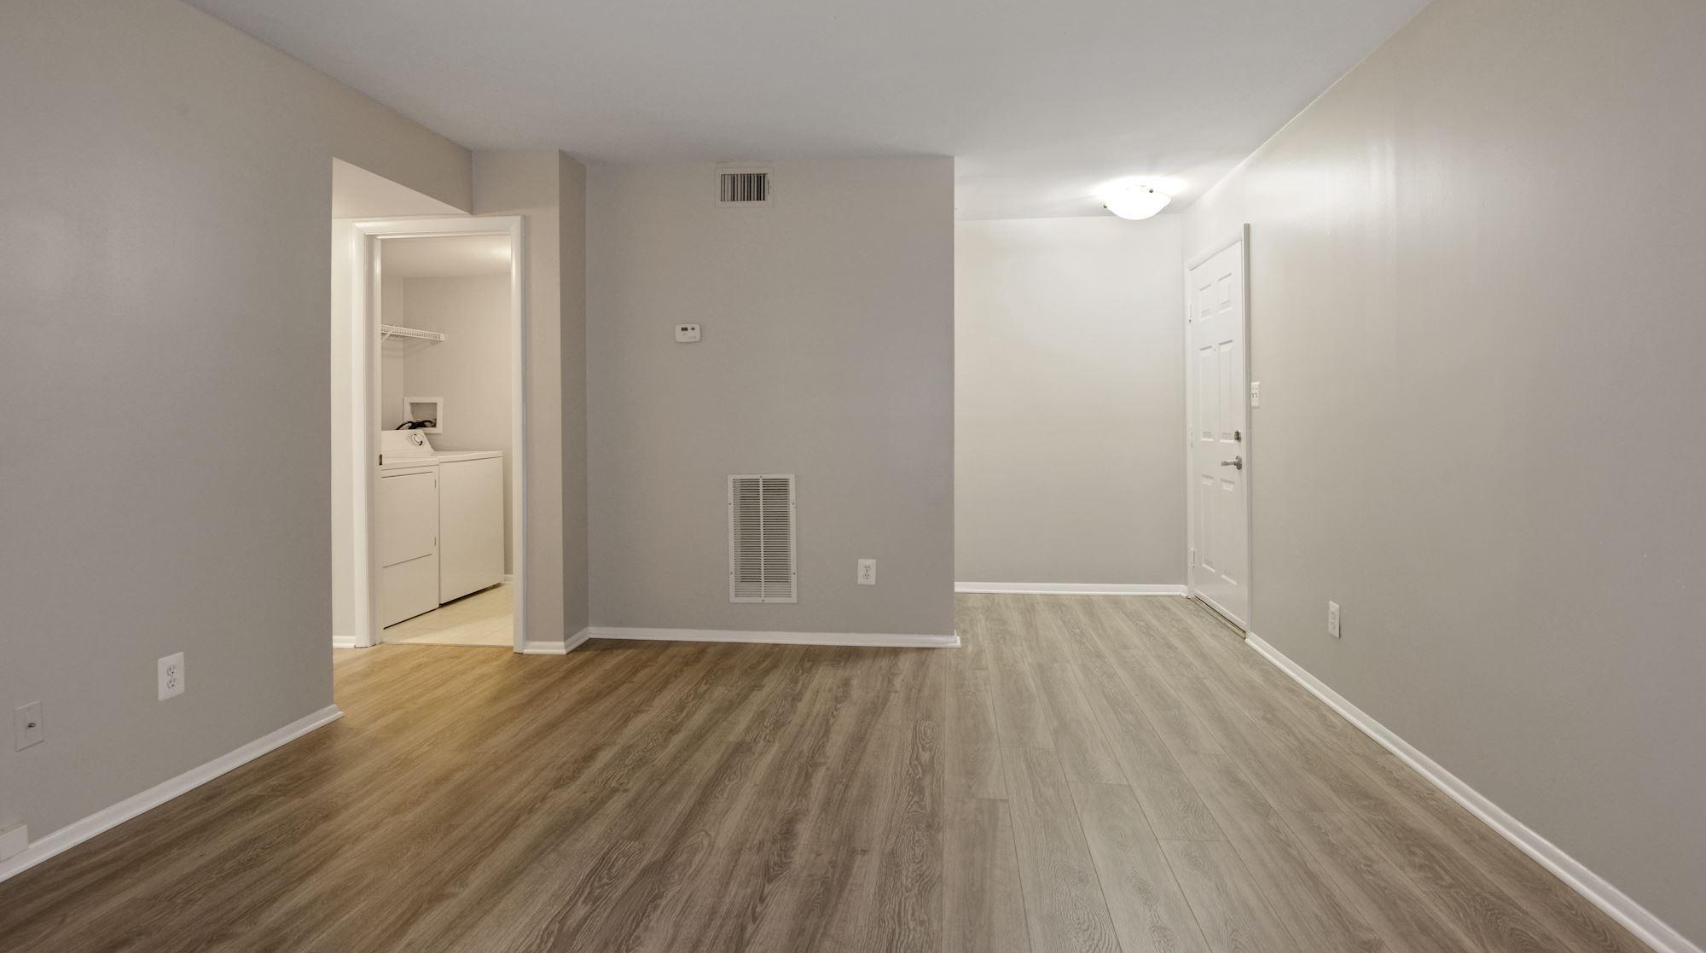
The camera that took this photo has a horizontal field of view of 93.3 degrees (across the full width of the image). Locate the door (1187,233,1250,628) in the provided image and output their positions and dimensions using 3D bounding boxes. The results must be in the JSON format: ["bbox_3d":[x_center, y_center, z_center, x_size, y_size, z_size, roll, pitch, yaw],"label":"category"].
[{"bbox_3d":[2.085,-0.260,4.623,0.060,2.090,1.005,0,4,7],"label":"door"}]

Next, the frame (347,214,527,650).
[{"bbox_3d":[-2.105,-0.210,4.091,0.899,2.141,0.121,0,4,7],"label":"frame"}]

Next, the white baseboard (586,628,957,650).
[{"bbox_3d":[-0.431,0.827,4.174,1.960,0.063,0.022,0,4,7],"label":"white baseboard"}]

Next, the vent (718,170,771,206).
[{"bbox_3d":[-0.546,-1.448,4.051,0.286,0.199,0.022,0,4,7],"label":"vent"}]

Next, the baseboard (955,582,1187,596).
[{"bbox_3d":[1.414,0.746,5.338,1.477,0.067,0.020,0,4,7],"label":"baseboard"}]

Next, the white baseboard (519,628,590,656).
[{"bbox_3d":[-1.499,0.834,4.125,0.251,0.065,0.291,0,4,7],"label":"white baseboard"}]

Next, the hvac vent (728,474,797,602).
[{"bbox_3d":[-0.464,0.321,4.151,0.354,0.661,0.022,0,4,7],"label":"hvac vent"}]

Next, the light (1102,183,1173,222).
[{"bbox_3d":[1.596,-1.536,4.531,0.402,0.141,0.402,0,4,7],"label":"light"}]

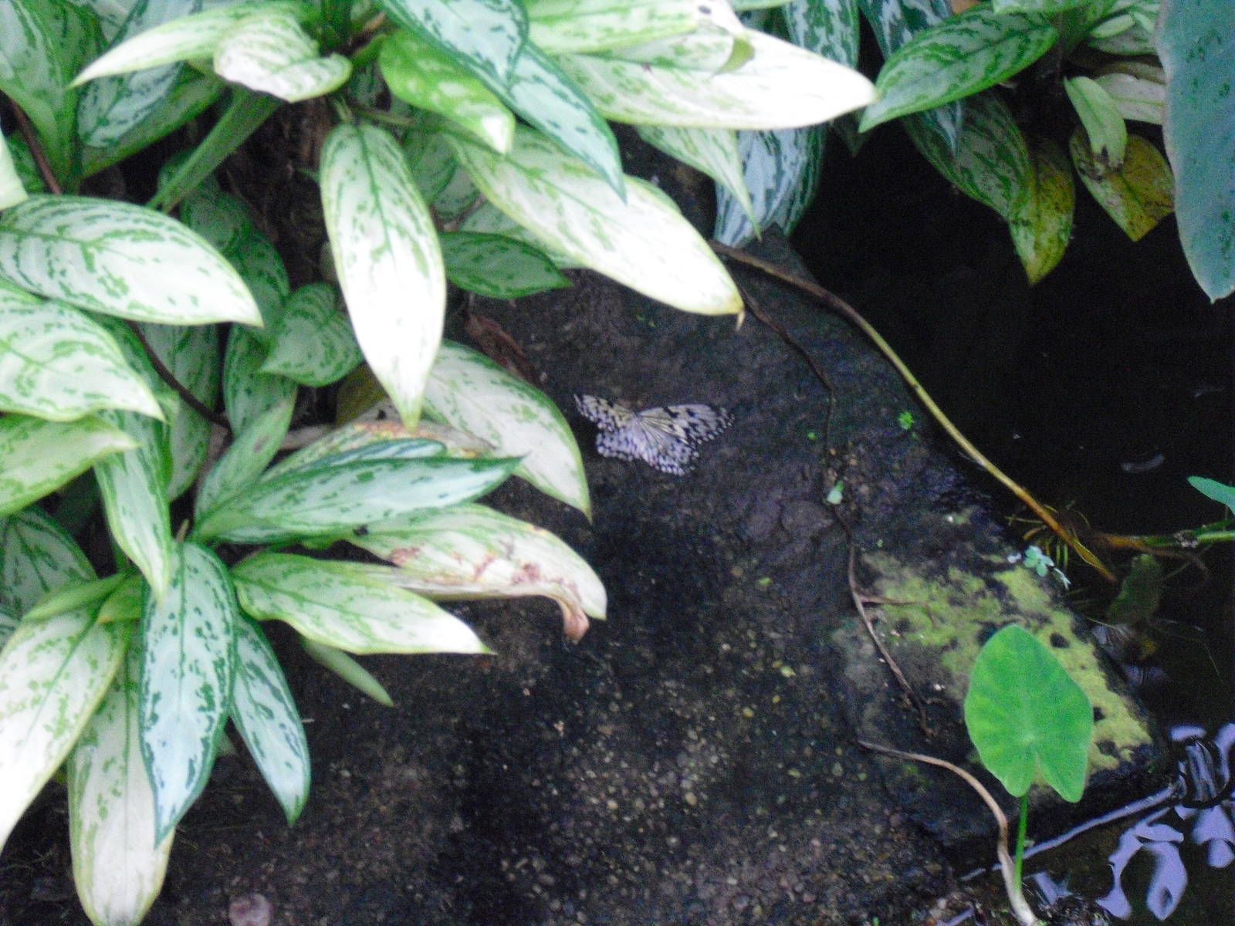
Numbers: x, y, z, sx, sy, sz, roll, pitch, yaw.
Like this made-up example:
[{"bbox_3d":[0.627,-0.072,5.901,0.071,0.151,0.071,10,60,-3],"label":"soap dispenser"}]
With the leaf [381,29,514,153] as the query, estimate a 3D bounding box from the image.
[{"bbox_3d":[-0.113,-0.248,2.540,0.118,0.025,0.045,40,74,-6],"label":"leaf"}]

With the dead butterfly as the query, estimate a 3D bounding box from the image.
[{"bbox_3d":[0.025,-0.020,2.640,0.113,0.020,0.072,5,42,6],"label":"dead butterfly"}]

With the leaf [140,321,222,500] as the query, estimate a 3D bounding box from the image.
[{"bbox_3d":[-0.292,-0.037,2.540,0.064,0.028,0.129,6,74,-10],"label":"leaf"}]

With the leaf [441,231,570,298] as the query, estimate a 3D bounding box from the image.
[{"bbox_3d":[-0.083,-0.136,2.630,0.110,0.022,0.050,13,60,-5],"label":"leaf"}]

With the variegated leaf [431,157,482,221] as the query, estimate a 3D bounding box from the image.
[{"bbox_3d":[-0.115,-0.203,2.720,0.050,0.020,0.066,9,72,-3],"label":"variegated leaf"}]

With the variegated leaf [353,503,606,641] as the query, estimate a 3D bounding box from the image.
[{"bbox_3d":[-0.093,0.068,2.420,0.178,0.040,0.075,16,57,-6],"label":"variegated leaf"}]

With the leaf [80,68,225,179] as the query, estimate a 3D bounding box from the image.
[{"bbox_3d":[-0.324,-0.239,2.660,0.123,0.028,0.064,-35,63,-9],"label":"leaf"}]

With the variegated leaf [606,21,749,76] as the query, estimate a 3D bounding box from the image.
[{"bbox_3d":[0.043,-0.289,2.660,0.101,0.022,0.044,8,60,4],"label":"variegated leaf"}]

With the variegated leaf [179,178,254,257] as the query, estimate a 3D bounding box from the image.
[{"bbox_3d":[-0.277,-0.164,2.620,0.060,0.085,0.025,-11,15,-8],"label":"variegated leaf"}]

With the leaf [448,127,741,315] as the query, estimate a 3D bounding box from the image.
[{"bbox_3d":[-0.015,-0.169,2.620,0.235,0.035,0.078,29,62,13],"label":"leaf"}]

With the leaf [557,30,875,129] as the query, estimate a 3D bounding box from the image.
[{"bbox_3d":[0.061,-0.252,2.500,0.222,0.035,0.078,9,60,-2],"label":"leaf"}]

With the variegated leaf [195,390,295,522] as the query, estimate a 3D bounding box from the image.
[{"bbox_3d":[-0.237,-0.004,2.430,0.036,0.106,0.020,46,14,34],"label":"variegated leaf"}]

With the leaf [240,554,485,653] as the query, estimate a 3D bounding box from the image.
[{"bbox_3d":[-0.162,0.089,2.420,0.172,0.025,0.049,15,62,12],"label":"leaf"}]

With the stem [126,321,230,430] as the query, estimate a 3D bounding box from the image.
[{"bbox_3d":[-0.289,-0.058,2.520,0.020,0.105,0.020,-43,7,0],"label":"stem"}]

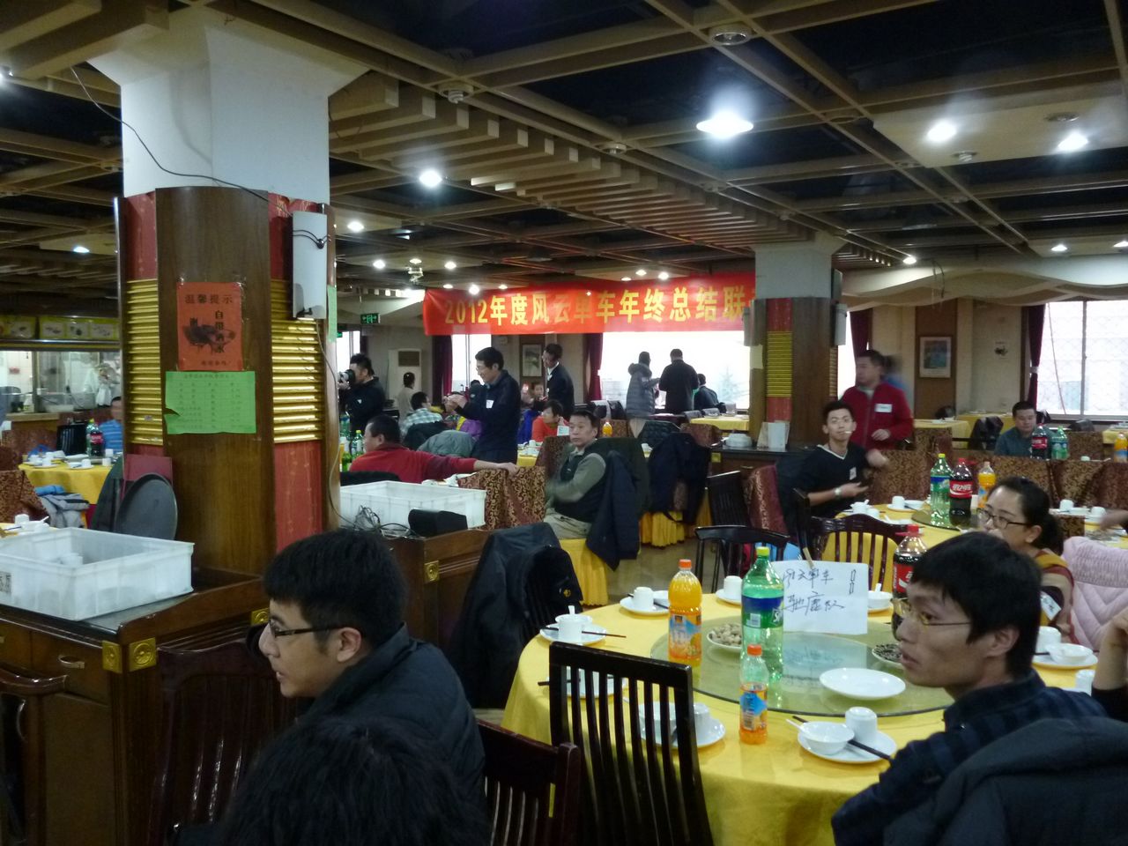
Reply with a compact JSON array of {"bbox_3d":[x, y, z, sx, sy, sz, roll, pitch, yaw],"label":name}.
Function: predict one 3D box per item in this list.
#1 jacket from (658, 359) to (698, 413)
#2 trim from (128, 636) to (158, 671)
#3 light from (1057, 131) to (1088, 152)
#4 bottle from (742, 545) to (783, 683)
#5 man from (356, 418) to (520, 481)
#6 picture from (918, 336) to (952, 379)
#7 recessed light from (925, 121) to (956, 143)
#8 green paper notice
[{"bbox_3d":[1.613,-0.529,12.900,0.560,0.770,0.320,0,4,3],"label":"jacket"},{"bbox_3d":[-1.188,0.654,2.577,0.010,0.072,0.075,3,5,34],"label":"trim"},{"bbox_3d":[2.463,-1.361,4.424,0.150,0.070,0.150,3,5,34],"label":"light"},{"bbox_3d":[0.507,0.479,2.324,0.106,0.322,0.106,0,4,0],"label":"bottle"},{"bbox_3d":[-0.900,0.578,5.551,0.950,1.270,0.800,-2,4,-30],"label":"man"},{"bbox_3d":[5.333,-0.943,13.100,0.450,0.620,0.030,3,5,34],"label":"picture"},{"bbox_3d":[1.815,-1.404,4.397,0.140,0.080,0.140,0,4,0],"label":"recessed light"},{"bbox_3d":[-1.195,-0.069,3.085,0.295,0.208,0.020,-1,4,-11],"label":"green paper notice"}]

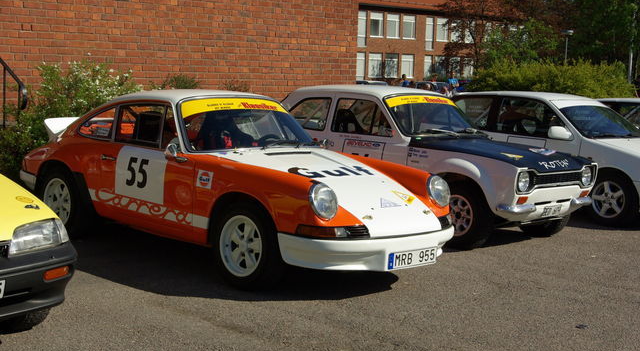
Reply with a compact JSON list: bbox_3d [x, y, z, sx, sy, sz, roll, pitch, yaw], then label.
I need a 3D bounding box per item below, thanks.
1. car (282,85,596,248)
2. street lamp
[{"bbox_3d":[0.744,-0.223,10.099,1.620,1.380,3.960,-4,9,-45],"label":"car"},{"bbox_3d":[11.411,-4.761,47.007,0.550,3.931,0.550,3,6,13],"label":"street lamp"}]

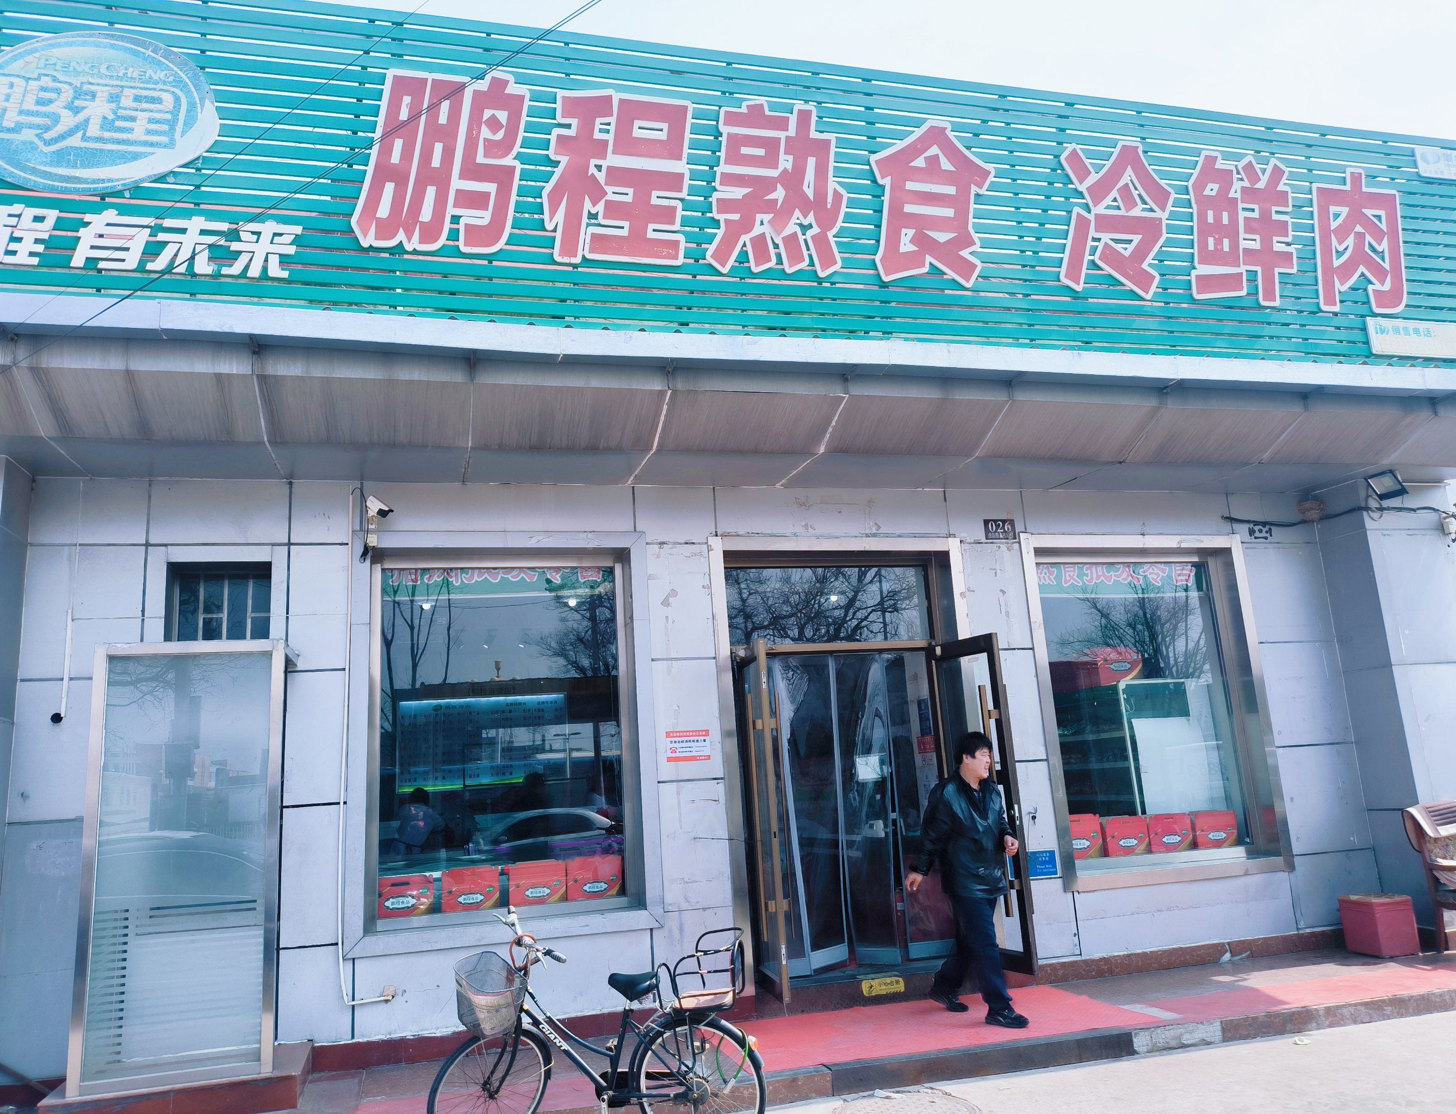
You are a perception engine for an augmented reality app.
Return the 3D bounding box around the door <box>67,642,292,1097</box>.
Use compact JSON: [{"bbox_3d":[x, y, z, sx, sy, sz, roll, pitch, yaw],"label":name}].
[{"bbox_3d":[-2.902,1.589,5.726,0.959,2.264,0.080,0,-13,-15],"label":"door"}]

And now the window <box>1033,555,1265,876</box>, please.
[{"bbox_3d":[3.215,1.143,8.314,1.730,2.330,0.100,0,-13,-15],"label":"window"}]

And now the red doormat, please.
[{"bbox_3d":[1.124,2.736,6.295,2.370,0.012,1.230,0,-13,-15],"label":"red doormat"}]

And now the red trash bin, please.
[{"bbox_3d":[4.693,2.649,7.731,0.301,0.369,0.354,-2,-12,-9],"label":"red trash bin"}]

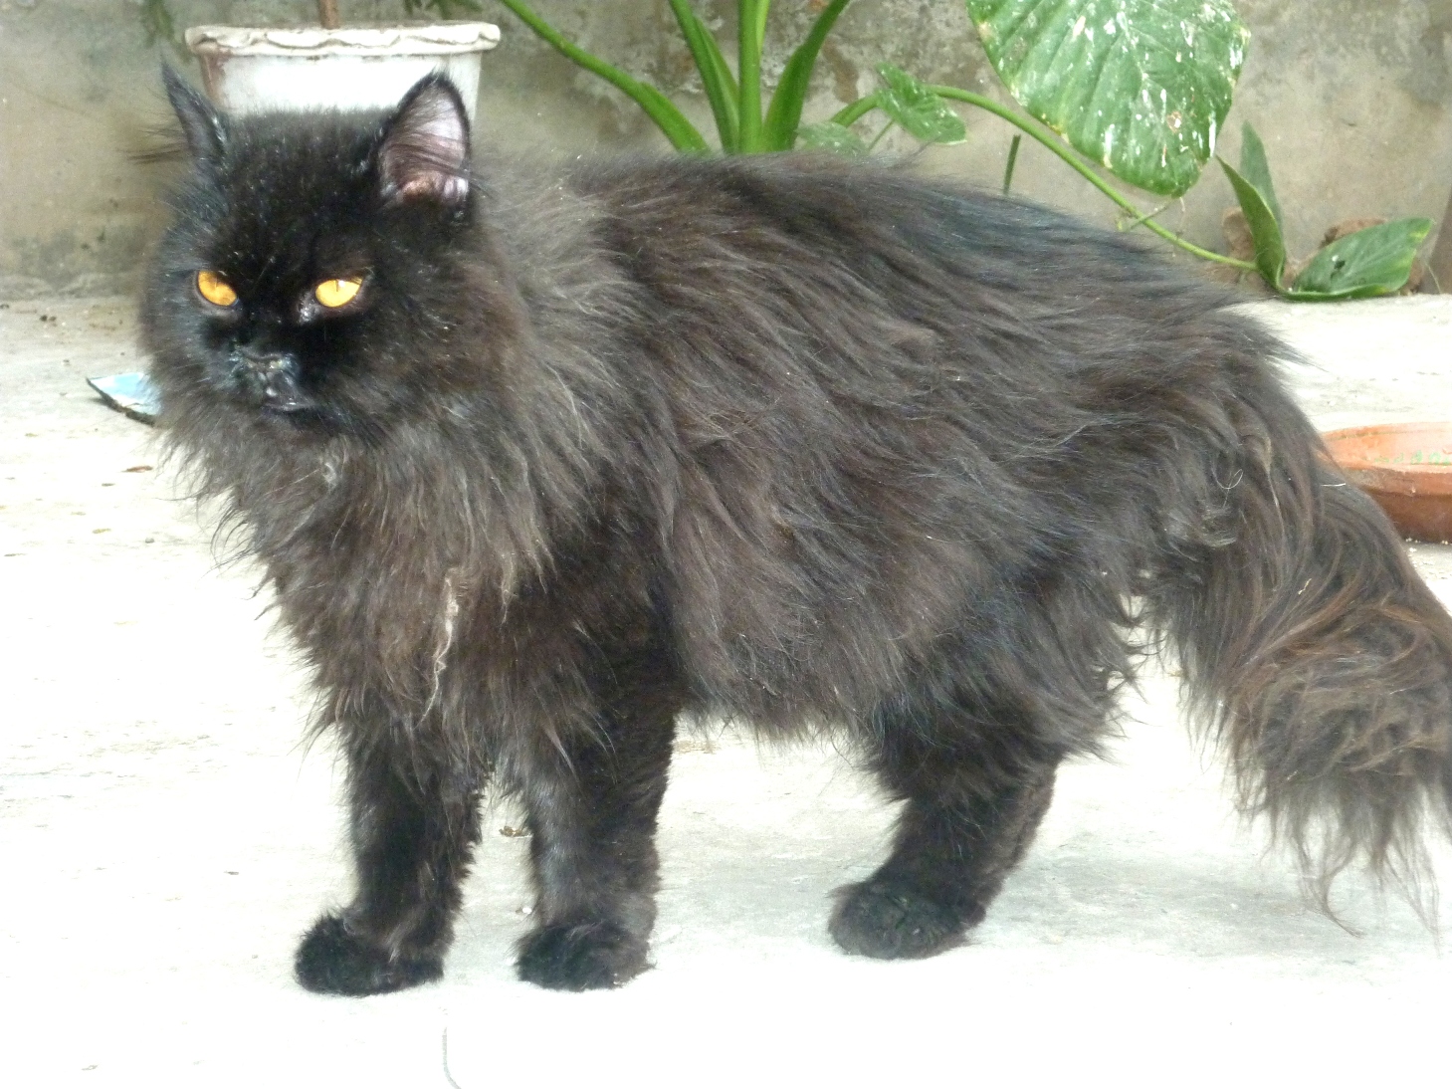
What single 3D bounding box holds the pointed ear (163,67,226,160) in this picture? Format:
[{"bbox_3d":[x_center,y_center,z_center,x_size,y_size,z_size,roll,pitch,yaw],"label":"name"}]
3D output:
[{"bbox_3d":[-0.188,-0.152,1.275,0.018,0.036,0.030,-27,12,-27],"label":"pointed ear"}]

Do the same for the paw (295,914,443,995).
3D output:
[{"bbox_3d":[-0.131,0.145,1.324,0.053,0.027,0.042,-10,14,-43],"label":"paw"}]

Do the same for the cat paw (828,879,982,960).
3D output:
[{"bbox_3d":[0.068,0.136,1.369,0.043,0.028,0.055,10,14,44],"label":"cat paw"}]

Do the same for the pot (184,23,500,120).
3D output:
[{"bbox_3d":[-0.345,-0.330,3.263,0.283,0.276,0.283,0,10,0],"label":"pot"}]

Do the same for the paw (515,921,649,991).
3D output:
[{"bbox_3d":[-0.053,0.144,1.329,0.042,0.026,0.051,7,12,33],"label":"paw"}]

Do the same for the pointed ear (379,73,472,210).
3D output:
[{"bbox_3d":[-0.104,-0.140,1.250,0.031,0.046,0.020,5,12,-8],"label":"pointed ear"}]

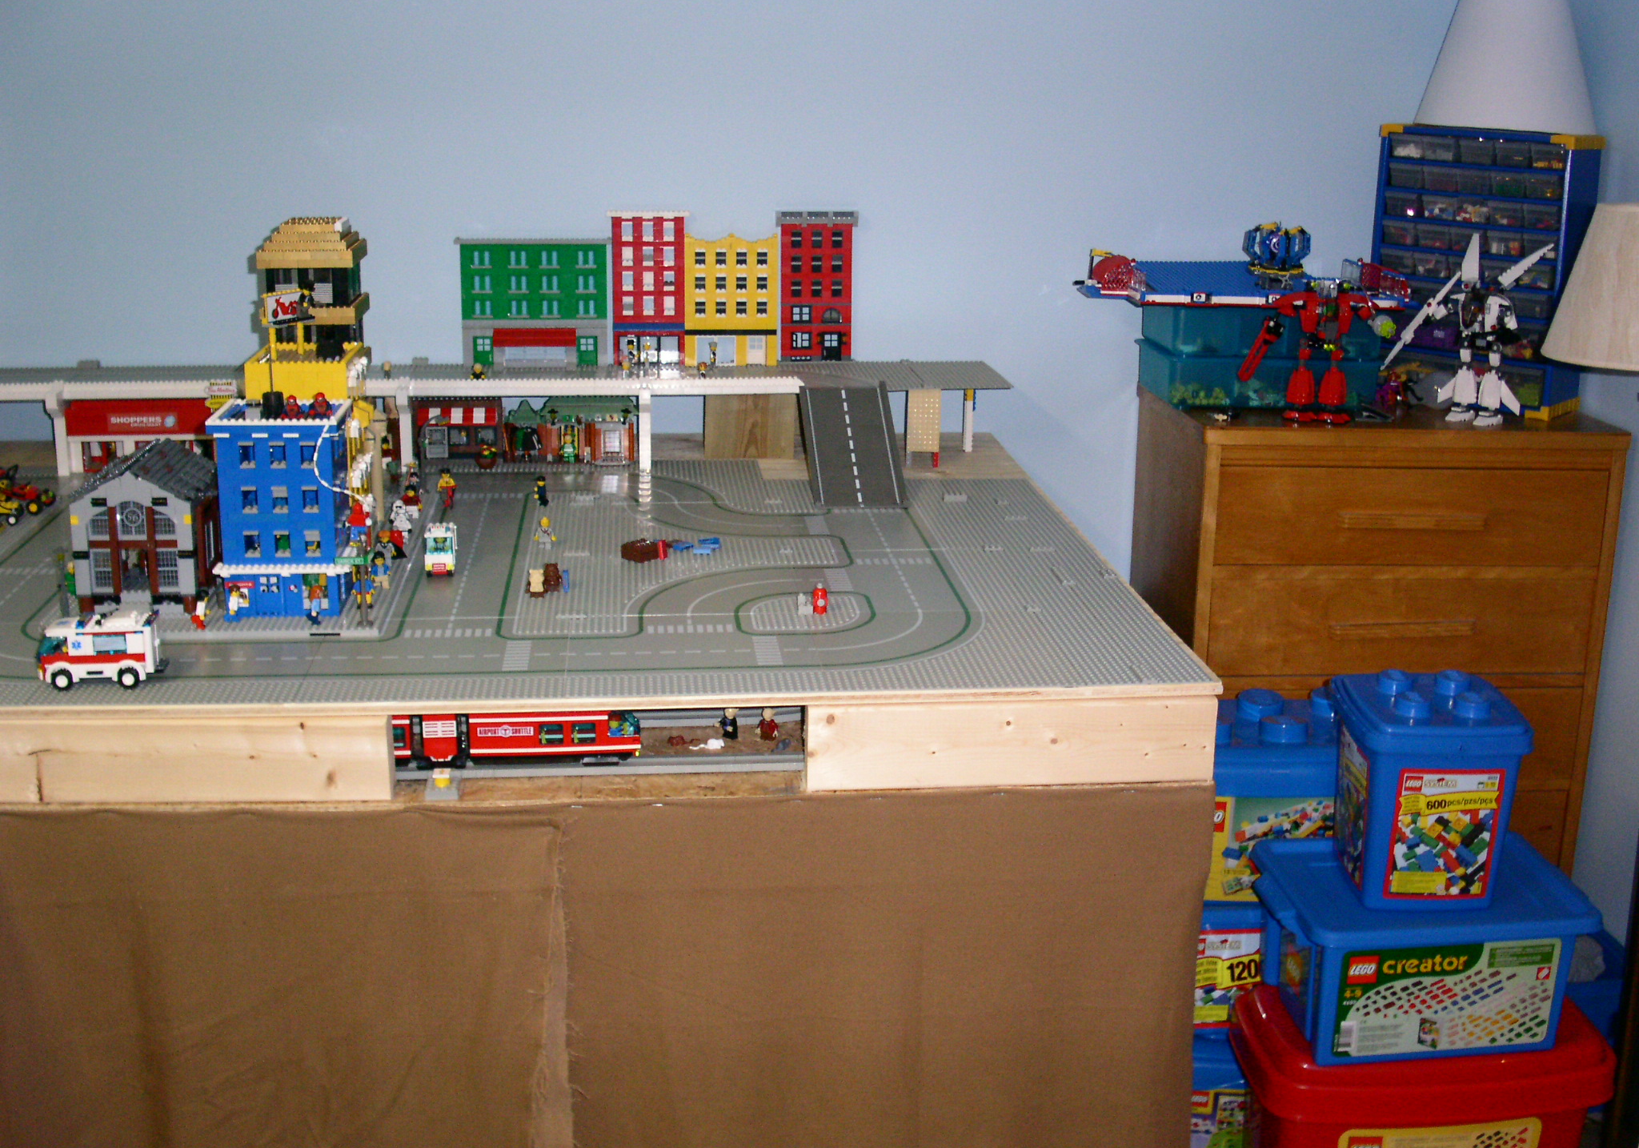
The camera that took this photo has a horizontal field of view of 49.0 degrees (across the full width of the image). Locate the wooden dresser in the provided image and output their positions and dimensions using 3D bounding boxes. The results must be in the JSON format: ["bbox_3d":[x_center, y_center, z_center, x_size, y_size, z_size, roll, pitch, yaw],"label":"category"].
[{"bbox_3d":[0.856,0.157,2.894,0.645,0.870,0.400,0,16,-3],"label":"wooden dresser"}]

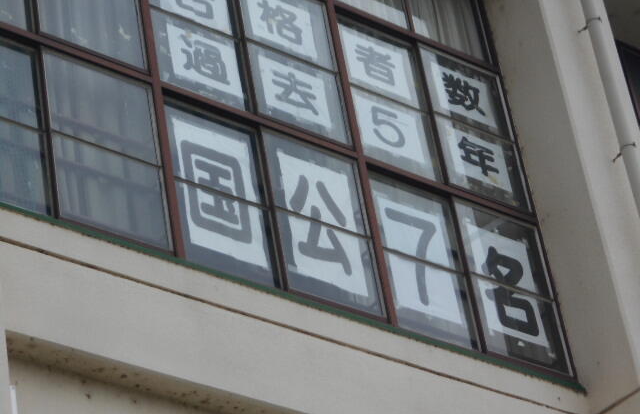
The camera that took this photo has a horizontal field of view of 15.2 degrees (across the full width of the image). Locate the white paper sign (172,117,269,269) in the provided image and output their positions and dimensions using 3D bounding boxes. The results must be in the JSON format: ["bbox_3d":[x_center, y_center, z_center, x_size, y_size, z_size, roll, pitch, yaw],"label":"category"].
[{"bbox_3d":[-0.439,-0.063,10.618,0.425,0.690,0.015,19,-44,-36],"label":"white paper sign"}]

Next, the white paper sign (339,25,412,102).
[{"bbox_3d":[0.284,-0.714,11.984,0.417,0.304,0.015,19,-44,-36],"label":"white paper sign"}]

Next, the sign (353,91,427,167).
[{"bbox_3d":[0.344,-0.380,11.754,0.417,0.304,0.015,19,-44,-36],"label":"sign"}]

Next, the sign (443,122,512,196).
[{"bbox_3d":[0.818,-0.244,12.357,0.409,0.304,0.015,19,-44,-36],"label":"sign"}]

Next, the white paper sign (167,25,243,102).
[{"bbox_3d":[-0.536,-0.686,11.264,0.409,0.301,0.015,19,-44,-36],"label":"white paper sign"}]

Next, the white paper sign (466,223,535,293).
[{"bbox_3d":[0.914,0.268,12.008,0.416,0.298,0.015,19,-44,-36],"label":"white paper sign"}]

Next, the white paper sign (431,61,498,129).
[{"bbox_3d":[0.744,-0.572,12.360,0.417,0.304,0.015,19,-44,-36],"label":"white paper sign"}]

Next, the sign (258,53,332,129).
[{"bbox_3d":[-0.119,-0.554,11.604,0.412,0.304,0.015,19,-44,-36],"label":"sign"}]

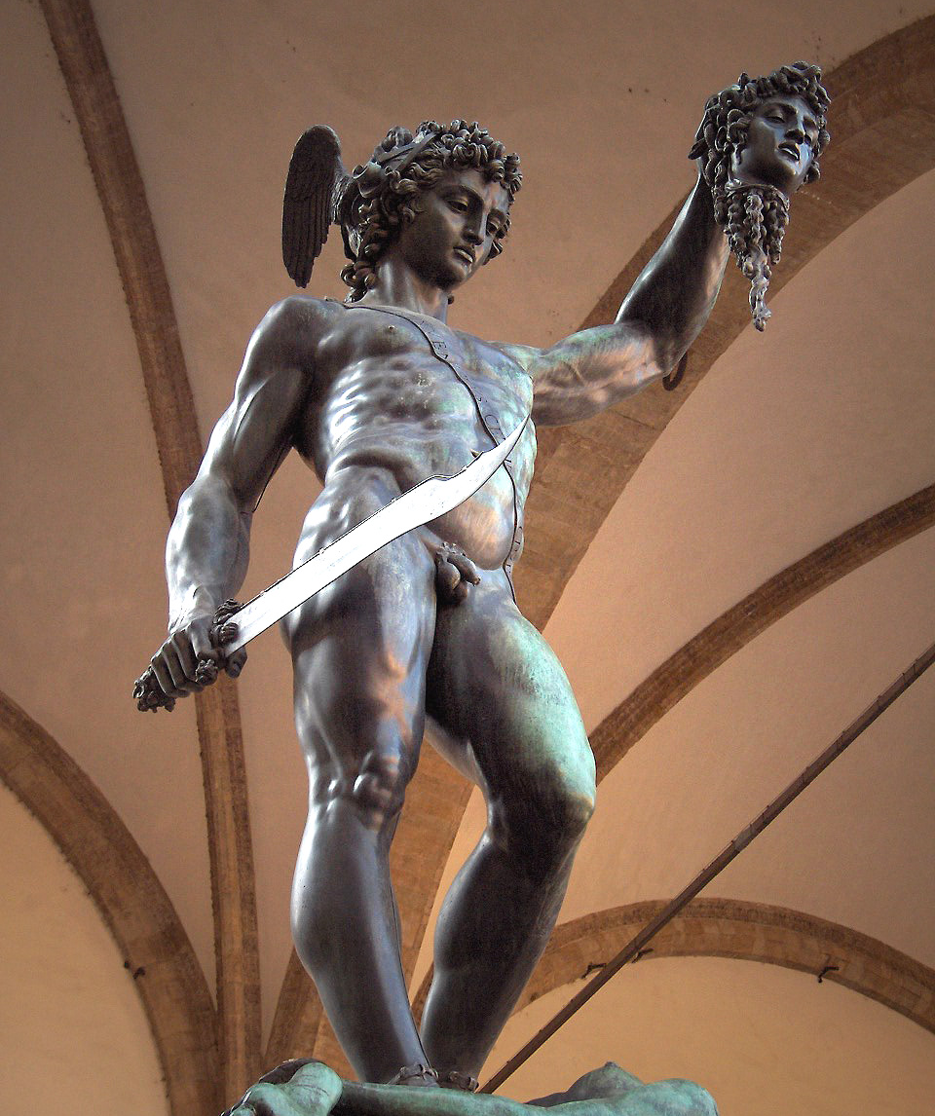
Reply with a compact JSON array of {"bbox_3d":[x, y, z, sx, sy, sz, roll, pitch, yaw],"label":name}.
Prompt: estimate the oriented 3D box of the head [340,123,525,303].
[{"bbox_3d":[-0.083,-0.813,5.900,0.340,0.410,0.400,30,-24,-36],"label":"head"}]

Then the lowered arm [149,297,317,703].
[{"bbox_3d":[-0.483,-0.124,5.220,0.300,1.050,0.340,17,-46,-12],"label":"lowered arm"}]

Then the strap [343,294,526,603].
[{"bbox_3d":[-0.071,-0.239,5.450,0.400,0.820,0.300,14,-42,-15],"label":"strap"}]

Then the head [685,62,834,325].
[{"bbox_3d":[0.686,-0.854,5.950,0.300,0.660,0.340,24,-37,-25],"label":"head"}]

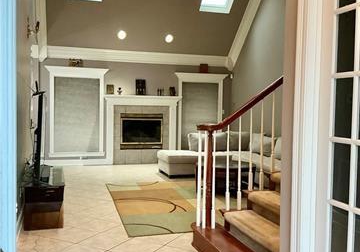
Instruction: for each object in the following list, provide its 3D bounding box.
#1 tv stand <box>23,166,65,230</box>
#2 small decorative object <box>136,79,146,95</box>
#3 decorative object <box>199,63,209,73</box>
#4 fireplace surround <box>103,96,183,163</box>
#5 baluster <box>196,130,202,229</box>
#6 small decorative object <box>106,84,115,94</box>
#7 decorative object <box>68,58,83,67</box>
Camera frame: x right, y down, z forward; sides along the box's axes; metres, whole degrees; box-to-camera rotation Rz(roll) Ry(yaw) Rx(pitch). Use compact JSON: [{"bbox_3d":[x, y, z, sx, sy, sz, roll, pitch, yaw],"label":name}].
[{"bbox_3d":[-1.693,0.861,4.936,0.422,0.468,1.534,0,2,-16],"label":"tv stand"},{"bbox_3d":[-0.933,-0.934,9.375,0.231,0.386,0.091,0,2,-16],"label":"small decorative object"},{"bbox_3d":[0.612,-1.450,9.800,0.233,0.238,0.111,0,2,-16],"label":"decorative object"},{"bbox_3d":[-0.891,0.102,9.433,1.863,1.685,0.214,0,2,-16],"label":"fireplace surround"},{"bbox_3d":[0.187,0.520,3.826,0.036,0.952,0.036,0,2,-16],"label":"baluster"},{"bbox_3d":[-1.638,-0.851,9.175,0.178,0.237,0.071,0,2,-16],"label":"small decorative object"},{"bbox_3d":[-2.386,-1.452,8.934,0.299,0.178,0.130,0,2,-16],"label":"decorative object"}]

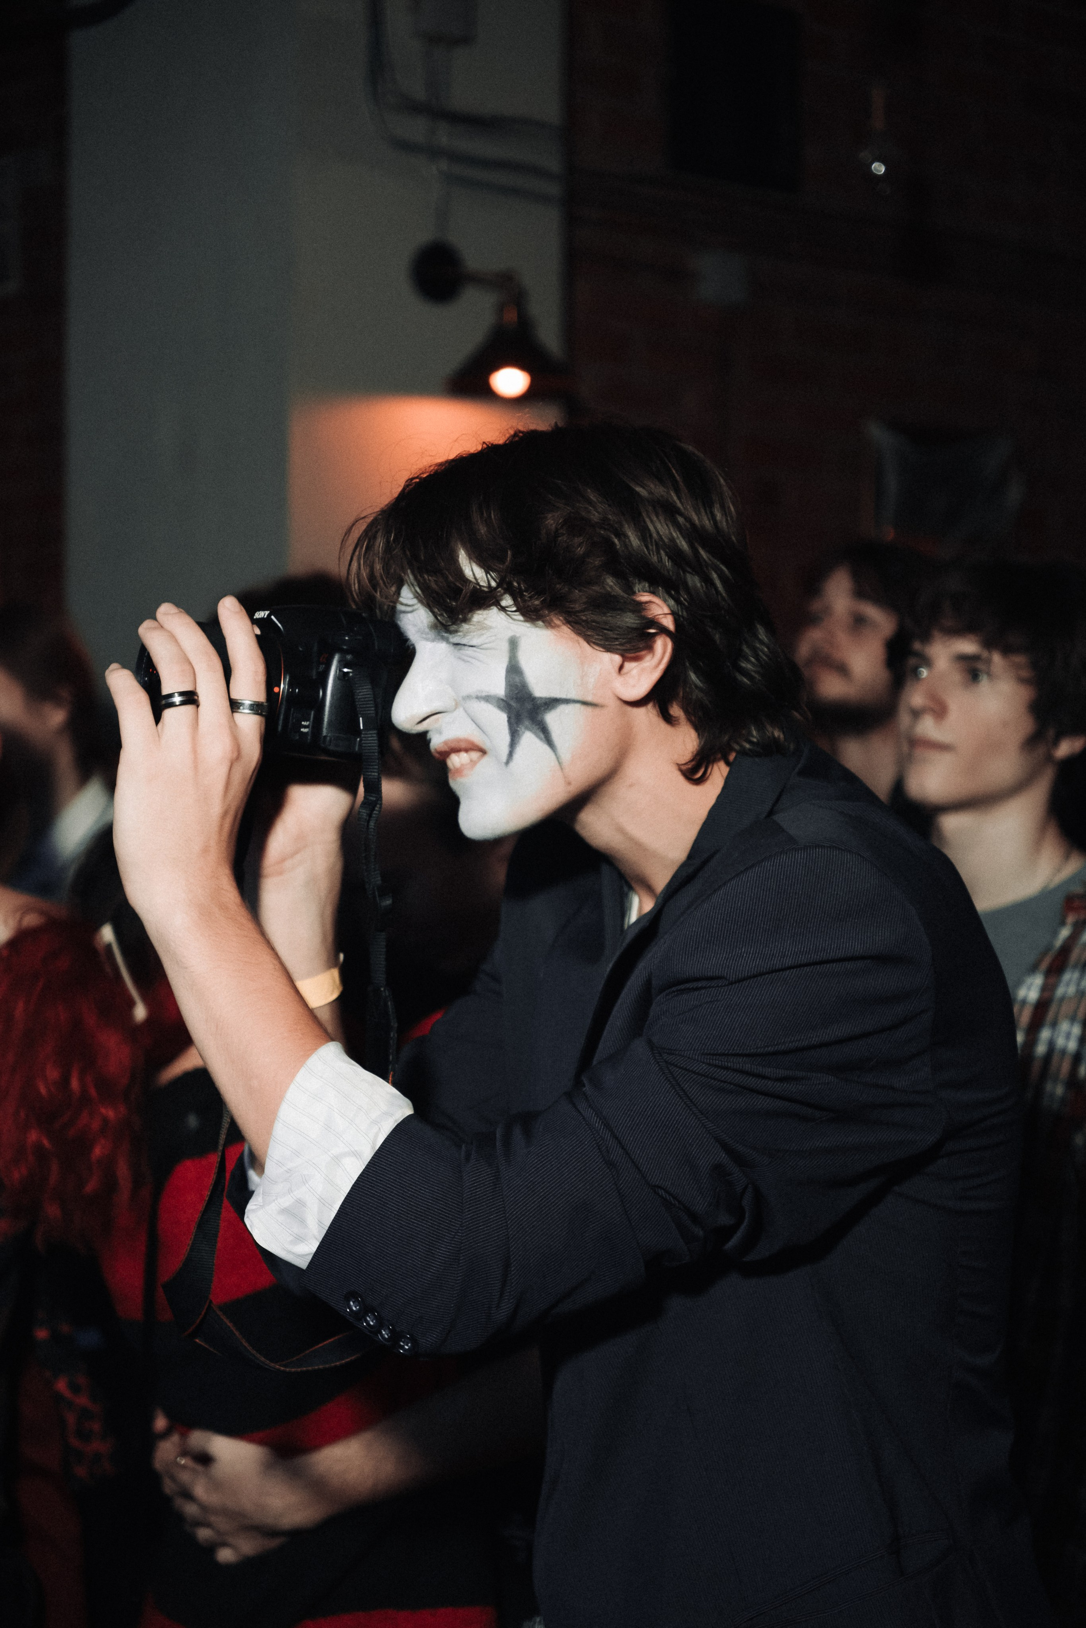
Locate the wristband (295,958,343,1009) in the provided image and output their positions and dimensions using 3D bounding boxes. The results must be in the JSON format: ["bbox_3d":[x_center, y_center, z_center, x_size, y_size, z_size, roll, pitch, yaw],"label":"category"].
[{"bbox_3d":[-0.152,0.107,1.870,0.058,0.021,0.053,-11,14,-5],"label":"wristband"}]

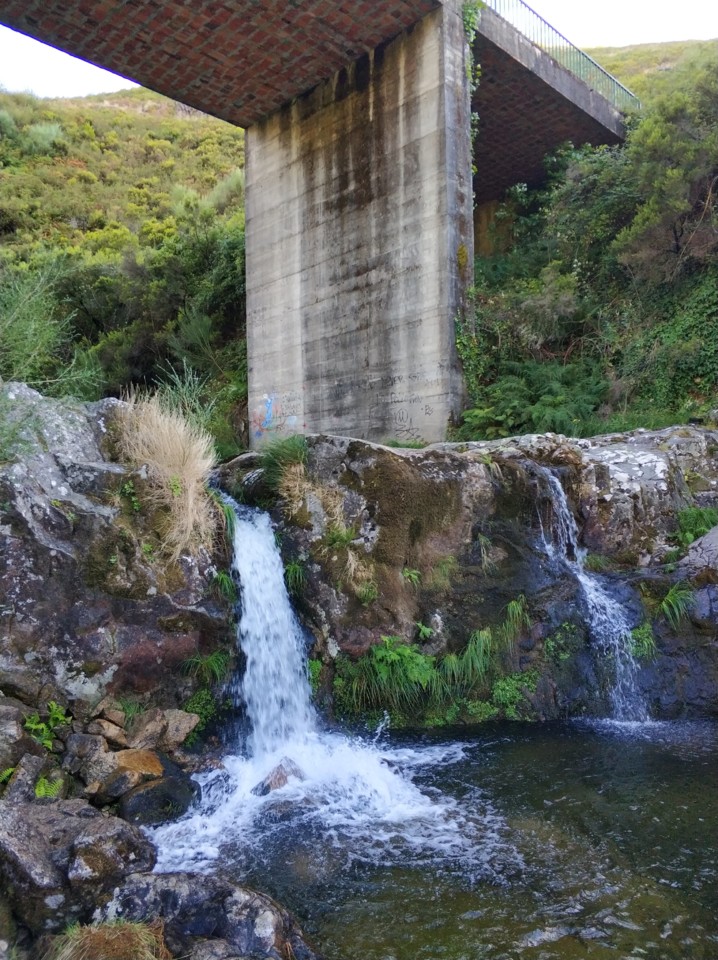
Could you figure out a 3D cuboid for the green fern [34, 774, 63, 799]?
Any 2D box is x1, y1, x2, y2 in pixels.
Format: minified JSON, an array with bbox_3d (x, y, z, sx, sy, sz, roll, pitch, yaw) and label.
[{"bbox_3d":[-1.862,1.844,4.500,0.180,0.120,0.150,-1,2,-23],"label":"green fern"}]

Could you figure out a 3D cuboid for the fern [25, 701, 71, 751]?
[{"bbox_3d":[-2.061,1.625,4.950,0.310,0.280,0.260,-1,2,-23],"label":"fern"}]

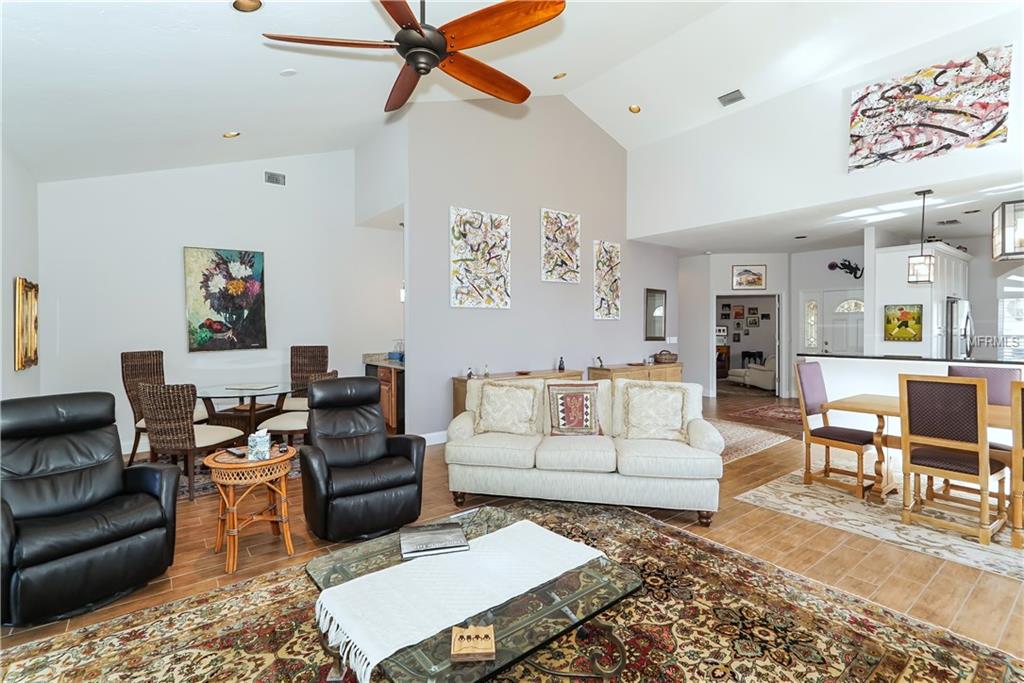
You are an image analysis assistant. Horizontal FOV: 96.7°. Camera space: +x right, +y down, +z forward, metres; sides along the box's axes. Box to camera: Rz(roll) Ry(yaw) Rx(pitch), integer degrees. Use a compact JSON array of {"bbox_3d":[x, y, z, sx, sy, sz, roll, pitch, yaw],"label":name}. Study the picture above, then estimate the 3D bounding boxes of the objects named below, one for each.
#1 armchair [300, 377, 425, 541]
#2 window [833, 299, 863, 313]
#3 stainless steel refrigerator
[{"bbox_3d":[-1.140,0.777,3.394,0.750,1.000,0.830,-1,1,-38],"label":"armchair"},{"bbox_3d":[6.052,-0.632,8.053,0.041,0.255,0.632,-1,2,-37],"label":"window"},{"bbox_3d":[6.559,0.259,7.107,0.928,1.785,0.724,-1,2,-37],"label":"stainless steel refrigerator"}]

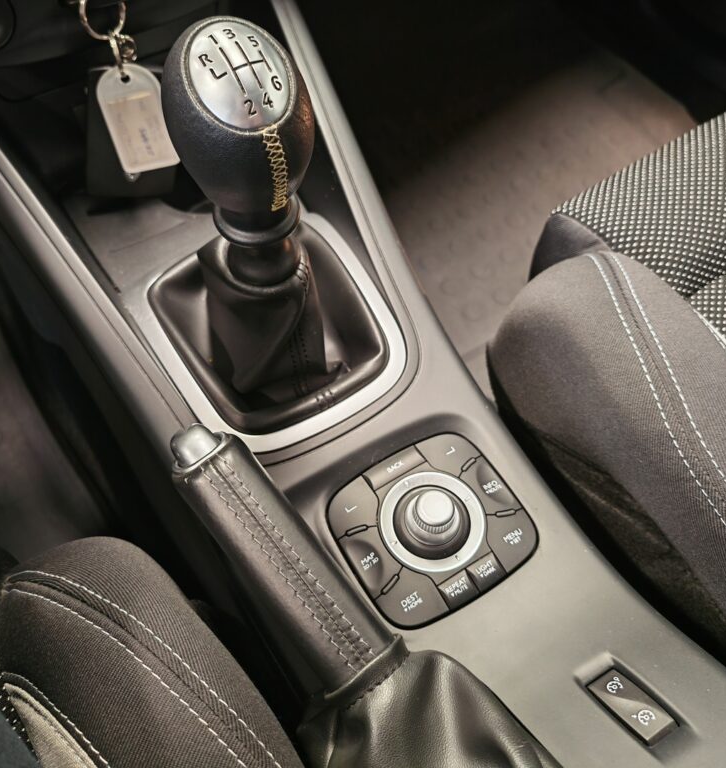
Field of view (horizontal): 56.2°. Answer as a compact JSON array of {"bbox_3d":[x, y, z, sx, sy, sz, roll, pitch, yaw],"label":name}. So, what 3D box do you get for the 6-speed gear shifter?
[{"bbox_3d":[-0.051,-0.074,0.329,0.063,0.190,0.065,-26,63,-17],"label":"6-speed gear shifter"}]

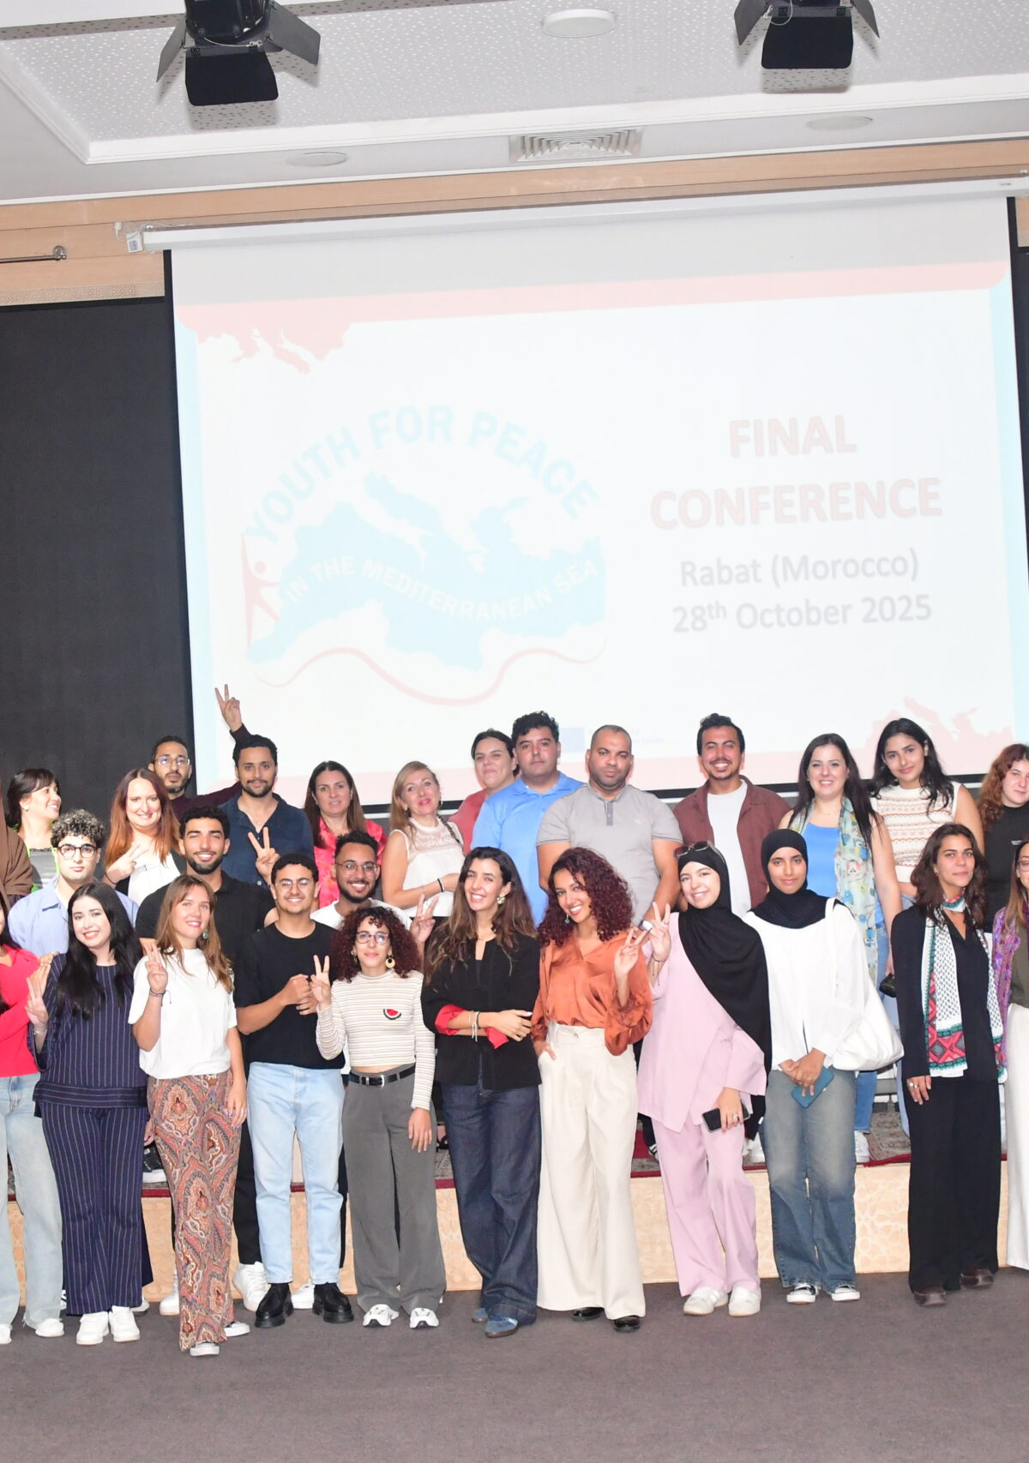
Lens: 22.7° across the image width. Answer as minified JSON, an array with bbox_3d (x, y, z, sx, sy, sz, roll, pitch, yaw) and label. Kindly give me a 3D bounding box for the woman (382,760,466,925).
[{"bbox_3d":[-0.334,0.933,10.487,0.440,1.633,0.340,-2,-1,-24],"label":"woman"}]

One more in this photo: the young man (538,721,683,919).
[{"bbox_3d":[0.405,0.828,10.169,0.570,1.717,0.350,-3,0,3],"label":"young man"}]

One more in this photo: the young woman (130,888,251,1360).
[{"bbox_3d":[-1.162,1.349,9.205,0.450,1.666,0.380,-3,-1,-20],"label":"young woman"}]

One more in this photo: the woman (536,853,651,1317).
[{"bbox_3d":[0.283,1.254,9.093,0.430,1.688,0.360,-3,-1,2],"label":"woman"}]

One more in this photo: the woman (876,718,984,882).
[{"bbox_3d":[1.712,0.795,10.287,0.460,1.698,0.320,-3,-1,21],"label":"woman"}]

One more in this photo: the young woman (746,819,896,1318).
[{"bbox_3d":[1.107,1.210,9.363,0.500,1.700,0.340,-3,-1,5],"label":"young woman"}]

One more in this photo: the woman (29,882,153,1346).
[{"bbox_3d":[-1.509,1.373,9.294,0.430,1.646,0.340,-3,-1,-7],"label":"woman"}]

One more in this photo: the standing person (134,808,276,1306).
[{"bbox_3d":[-1.165,1.236,9.691,0.500,1.897,0.330,-3,-1,-3],"label":"standing person"}]

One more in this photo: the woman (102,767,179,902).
[{"bbox_3d":[-1.448,0.961,10.239,0.470,1.641,0.340,-3,0,-7],"label":"woman"}]

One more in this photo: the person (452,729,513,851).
[{"bbox_3d":[-0.069,0.852,10.662,0.480,1.725,0.320,-3,0,1],"label":"person"}]

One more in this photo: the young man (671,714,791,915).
[{"bbox_3d":[0.892,0.807,10.286,0.520,1.757,0.320,-3,-1,9],"label":"young man"}]

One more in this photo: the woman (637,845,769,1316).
[{"bbox_3d":[0.692,1.250,9.282,0.470,1.674,0.350,-3,-1,11],"label":"woman"}]

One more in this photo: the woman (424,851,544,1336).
[{"bbox_3d":[-0.106,1.264,9.069,0.430,1.709,0.360,-3,-1,-4],"label":"woman"}]

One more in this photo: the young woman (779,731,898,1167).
[{"bbox_3d":[1.283,0.823,9.953,0.500,1.632,0.320,-3,-1,13],"label":"young woman"}]

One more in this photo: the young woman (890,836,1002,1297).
[{"bbox_3d":[1.589,1.196,9.413,0.430,1.702,0.320,-3,-1,-11],"label":"young woman"}]

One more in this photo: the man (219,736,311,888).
[{"bbox_3d":[-1.001,0.880,10.302,0.500,1.757,0.360,-3,0,-4],"label":"man"}]

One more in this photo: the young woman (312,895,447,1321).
[{"bbox_3d":[-0.484,1.396,9.324,0.450,1.502,0.340,-3,0,-3],"label":"young woman"}]

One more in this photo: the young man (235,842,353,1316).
[{"bbox_3d":[-0.824,1.312,9.497,0.470,1.713,0.370,-3,-1,-7],"label":"young man"}]

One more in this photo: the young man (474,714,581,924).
[{"bbox_3d":[0.087,0.818,10.367,0.500,1.798,0.340,-3,-1,-2],"label":"young man"}]

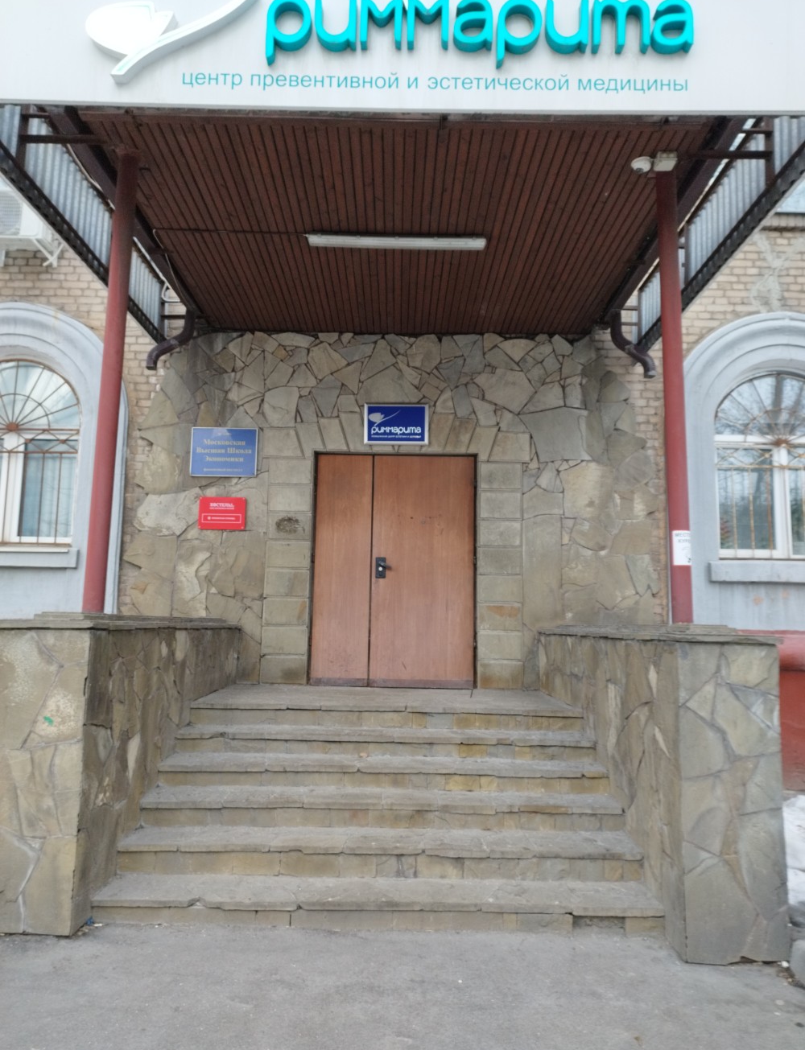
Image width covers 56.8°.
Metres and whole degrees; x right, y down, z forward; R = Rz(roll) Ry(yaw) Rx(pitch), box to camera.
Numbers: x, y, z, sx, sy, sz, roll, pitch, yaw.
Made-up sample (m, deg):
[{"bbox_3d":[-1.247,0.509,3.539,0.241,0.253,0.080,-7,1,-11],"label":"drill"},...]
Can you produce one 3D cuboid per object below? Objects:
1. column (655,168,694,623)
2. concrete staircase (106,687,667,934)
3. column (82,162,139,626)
[{"bbox_3d":[1.502,-0.792,4.111,0.102,2.645,0.102,1,-8,0],"label":"column"},{"bbox_3d":[-0.113,1.642,4.959,2.648,0.876,2.972,1,-8,0],"label":"concrete staircase"},{"bbox_3d":[-1.601,-0.846,4.099,0.102,2.645,0.102,1,-8,0],"label":"column"}]

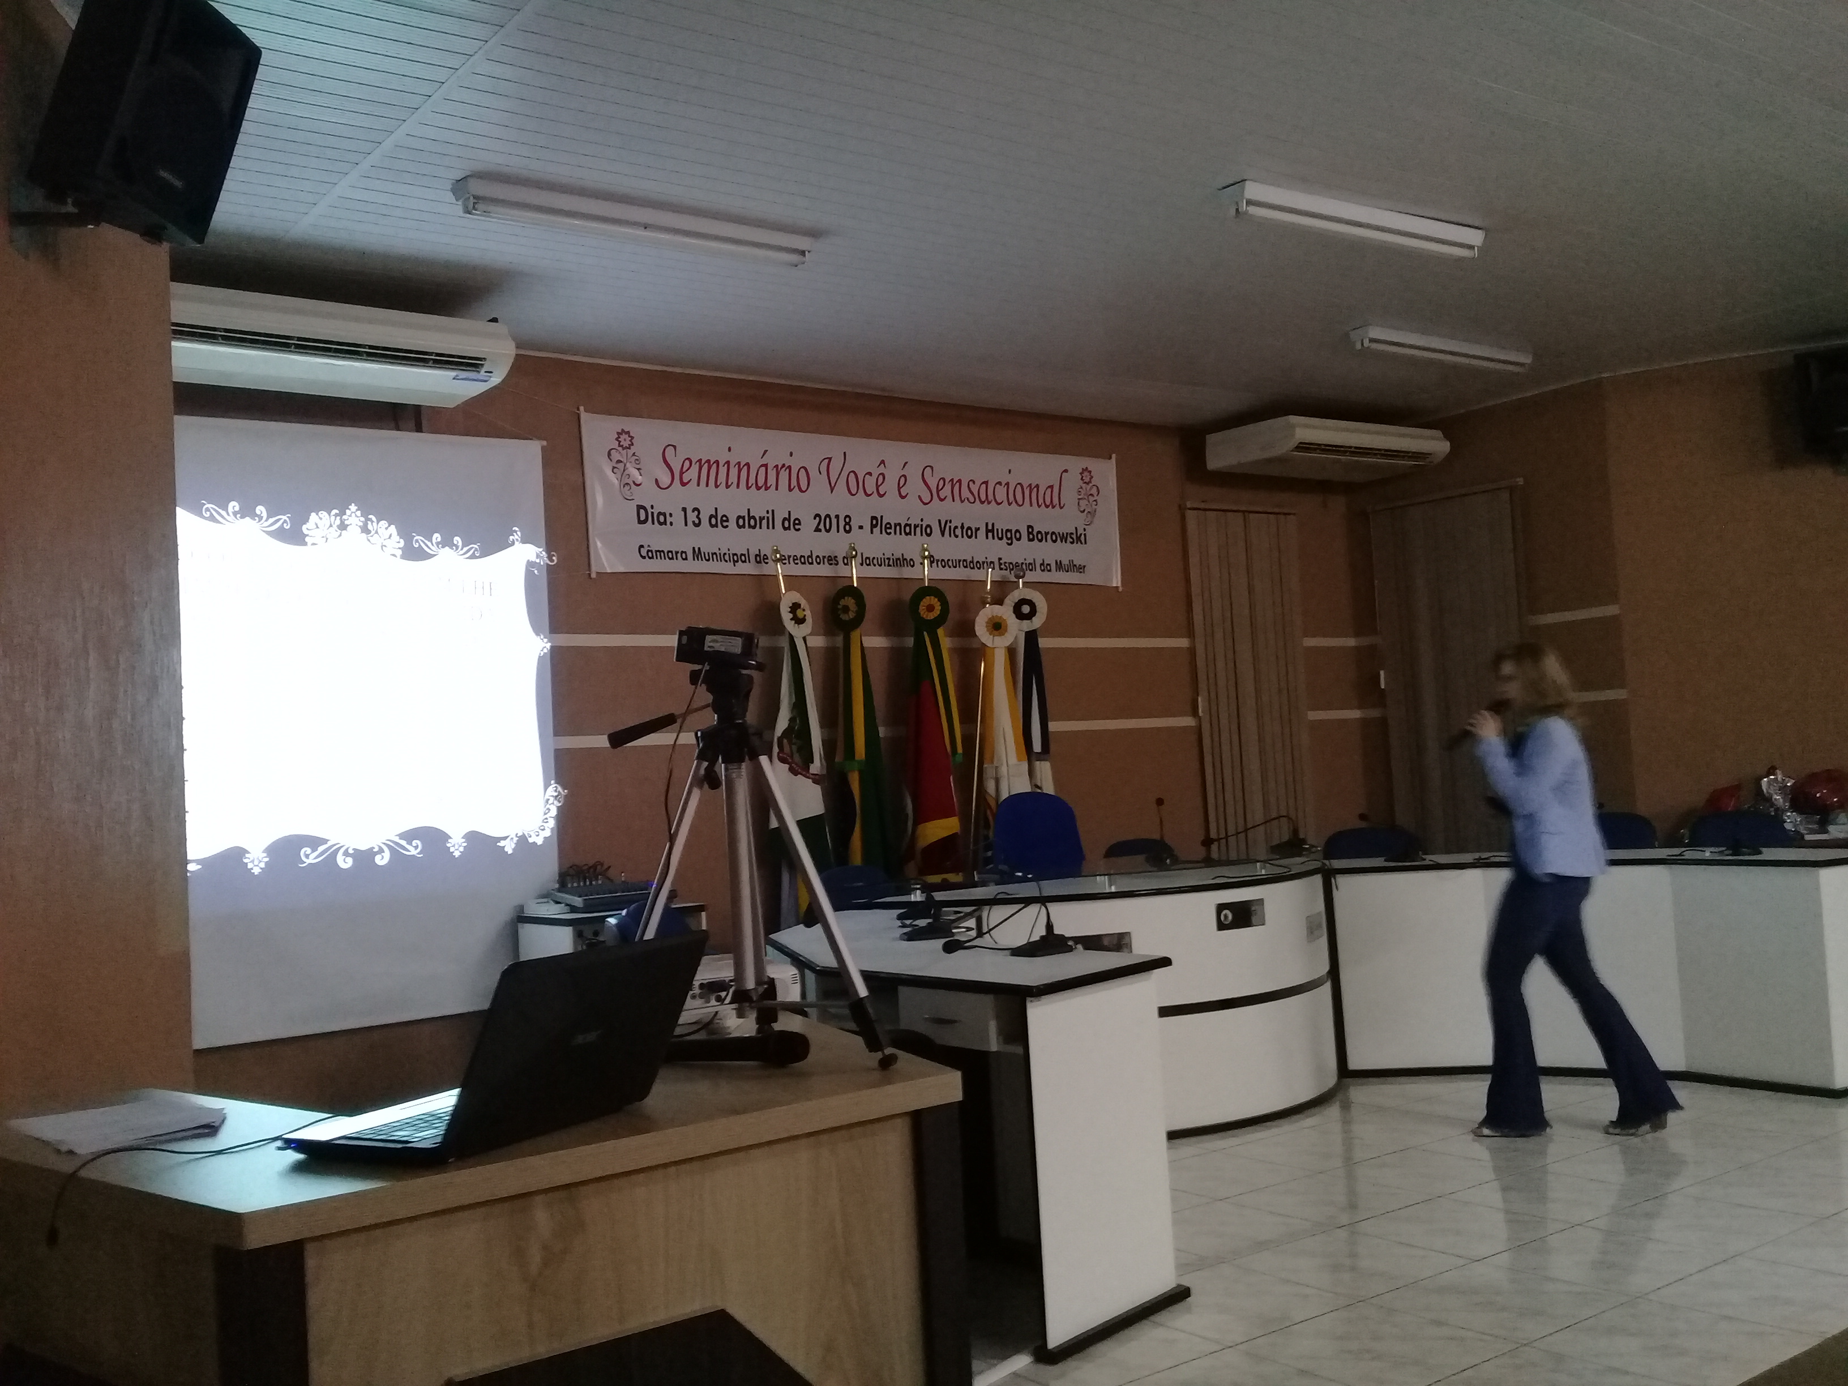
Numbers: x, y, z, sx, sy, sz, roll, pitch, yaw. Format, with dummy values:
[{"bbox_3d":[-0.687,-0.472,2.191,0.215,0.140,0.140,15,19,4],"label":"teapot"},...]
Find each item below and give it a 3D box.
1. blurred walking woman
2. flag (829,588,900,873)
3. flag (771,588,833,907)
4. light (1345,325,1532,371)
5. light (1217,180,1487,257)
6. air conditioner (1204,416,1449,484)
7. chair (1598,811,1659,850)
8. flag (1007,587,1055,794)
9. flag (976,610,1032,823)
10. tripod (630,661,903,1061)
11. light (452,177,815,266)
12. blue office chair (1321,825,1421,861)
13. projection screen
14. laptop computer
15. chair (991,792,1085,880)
[{"bbox_3d":[2.154,0.662,5.647,0.670,1.660,0.480,-4,-3,16],"label":"blurred walking woman"},{"bbox_3d":[-0.268,0.272,7.658,0.350,1.560,0.200,-1,-3,-37],"label":"flag"},{"bbox_3d":[-0.571,0.306,7.575,0.380,1.580,0.270,-1,-4,-38],"label":"flag"},{"bbox_3d":[2.537,-1.655,8.057,1.230,0.090,0.125,-1,-4,-36],"label":"light"},{"bbox_3d":[1.548,-1.655,5.865,1.250,0.100,0.115,-1,-3,-35],"label":"light"},{"bbox_3d":[2.391,-1.424,9.754,1.360,0.210,0.635,-1,-3,-37],"label":"air conditioner"},{"bbox_3d":[3.025,1.032,7.278,0.540,0.980,0.580,-4,-3,25],"label":"chair"},{"bbox_3d":[0.523,0.283,8.383,0.400,1.560,0.270,-2,-3,-21],"label":"flag"},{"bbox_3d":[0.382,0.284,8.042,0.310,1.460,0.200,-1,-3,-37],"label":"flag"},{"bbox_3d":[-0.278,0.290,2.936,0.468,0.715,0.504,-5,-4,34],"label":"tripod"},{"bbox_3d":[-0.922,-1.538,5.489,1.250,0.100,0.115,-1,-3,-37],"label":"light"},{"bbox_3d":[1.947,1.061,7.268,0.580,0.930,0.580,-5,-4,30],"label":"blue office chair"},{"bbox_3d":[-2.310,0.127,6.719,1.750,2.470,0.050,-1,-4,-36],"label":"projection screen"},{"bbox_3d":[-0.538,0.439,2.140,0.383,0.250,0.385,-5,-3,30],"label":"laptop computer"},{"bbox_3d":[0.584,1.002,7.040,0.620,1.170,0.620,-2,-3,-23],"label":"chair"}]

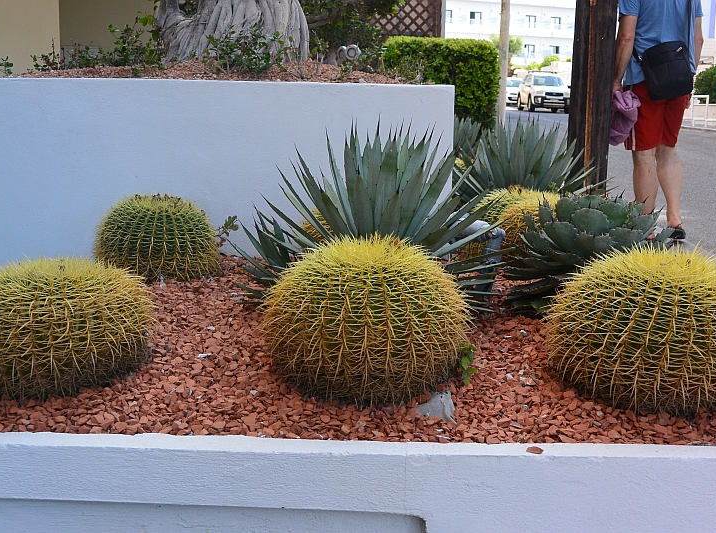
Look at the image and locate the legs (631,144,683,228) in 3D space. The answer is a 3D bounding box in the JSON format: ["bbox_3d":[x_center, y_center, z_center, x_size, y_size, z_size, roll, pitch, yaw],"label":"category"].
[{"bbox_3d":[1.690,-0.442,5.030,0.300,0.490,0.230,1,10,3],"label":"legs"}]

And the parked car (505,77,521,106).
[{"bbox_3d":[8.238,-9.426,48.000,1.720,1.460,4.200,1,10,0],"label":"parked car"}]

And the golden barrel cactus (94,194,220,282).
[{"bbox_3d":[-0.844,-0.134,3.756,0.519,0.342,0.519,1,10,0],"label":"golden barrel cactus"}]

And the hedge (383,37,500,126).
[{"bbox_3d":[0.993,-2.131,10.700,1.420,1.280,0.900,1,10,0],"label":"hedge"}]

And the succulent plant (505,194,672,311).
[{"bbox_3d":[0.872,-0.071,3.381,0.624,0.407,0.624,1,10,0],"label":"succulent plant"}]

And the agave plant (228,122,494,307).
[{"bbox_3d":[0.040,-0.223,3.462,1.018,0.651,0.967,1,10,0],"label":"agave plant"}]

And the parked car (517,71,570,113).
[{"bbox_3d":[8.188,-7.600,38.700,1.750,1.690,4.200,1,10,0],"label":"parked car"}]

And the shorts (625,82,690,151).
[{"bbox_3d":[1.663,-0.852,4.950,0.390,0.420,0.290,1,10,3],"label":"shorts"}]

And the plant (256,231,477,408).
[{"bbox_3d":[0.022,0.113,2.333,0.544,0.397,0.544,1,10,0],"label":"plant"}]

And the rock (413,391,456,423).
[{"bbox_3d":[0.182,0.334,2.120,0.105,0.065,0.085,1,10,0],"label":"rock"}]

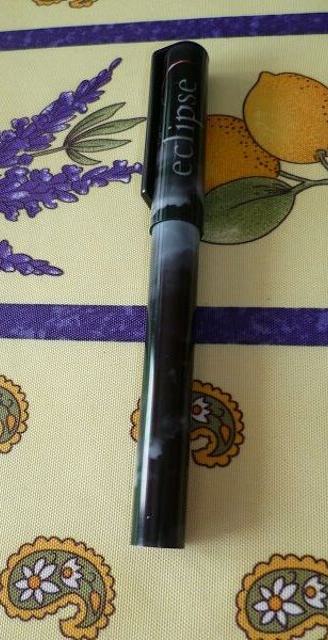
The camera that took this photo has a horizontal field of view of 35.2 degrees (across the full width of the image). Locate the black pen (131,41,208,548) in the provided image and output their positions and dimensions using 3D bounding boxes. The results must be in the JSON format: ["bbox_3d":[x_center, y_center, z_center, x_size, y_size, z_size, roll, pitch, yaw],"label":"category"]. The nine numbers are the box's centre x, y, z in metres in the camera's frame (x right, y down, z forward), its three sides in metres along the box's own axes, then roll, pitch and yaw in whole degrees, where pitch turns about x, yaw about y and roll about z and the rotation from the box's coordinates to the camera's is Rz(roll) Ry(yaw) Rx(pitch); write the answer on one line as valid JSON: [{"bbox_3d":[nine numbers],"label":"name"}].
[{"bbox_3d":[0.002,-0.016,0.132,0.017,0.014,0.135,1,69,8],"label":"black pen"}]

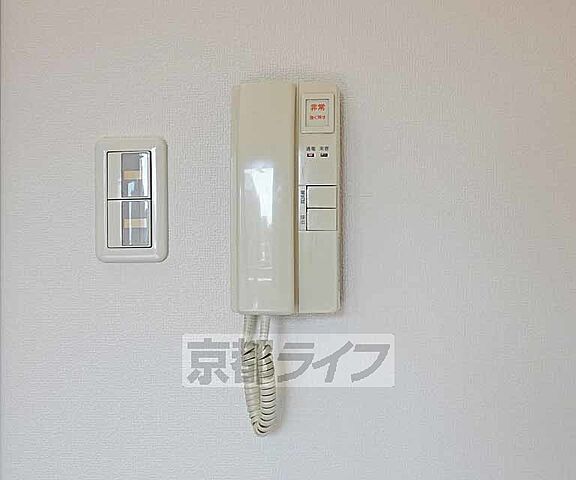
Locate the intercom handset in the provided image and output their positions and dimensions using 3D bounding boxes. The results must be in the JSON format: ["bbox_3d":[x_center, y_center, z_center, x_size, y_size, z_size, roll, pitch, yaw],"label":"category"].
[{"bbox_3d":[-0.001,0.016,0.735,0.102,0.330,0.060,0,-1,0],"label":"intercom handset"}]

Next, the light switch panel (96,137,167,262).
[{"bbox_3d":[-0.148,-0.038,0.758,0.070,0.120,0.012,0,-1,0],"label":"light switch panel"}]

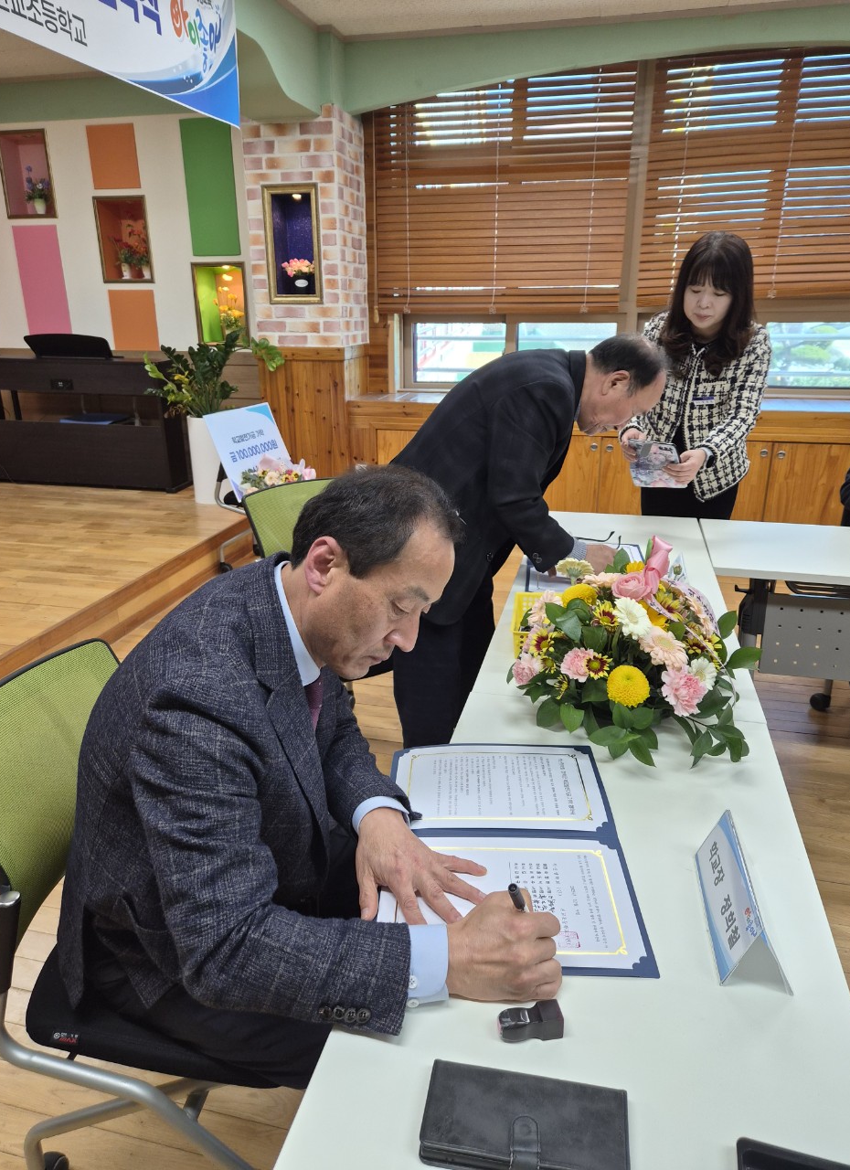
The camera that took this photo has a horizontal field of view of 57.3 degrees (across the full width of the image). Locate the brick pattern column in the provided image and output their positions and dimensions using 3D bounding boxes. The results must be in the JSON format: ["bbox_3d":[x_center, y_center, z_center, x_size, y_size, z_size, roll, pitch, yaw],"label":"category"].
[{"bbox_3d":[-0.747,-2.249,5.022,0.590,1.340,0.550,4,21,11],"label":"brick pattern column"}]

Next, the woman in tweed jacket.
[{"bbox_3d":[0.864,-0.292,2.552,0.450,1.590,0.450,14,24,33],"label":"woman in tweed jacket"}]

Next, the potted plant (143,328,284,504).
[{"bbox_3d":[-1.273,-1.036,4.770,0.900,1.060,0.800,4,21,11],"label":"potted plant"}]

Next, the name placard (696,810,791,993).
[{"bbox_3d":[0.364,0.350,0.888,0.071,0.078,0.207,4,21,10],"label":"name placard"}]

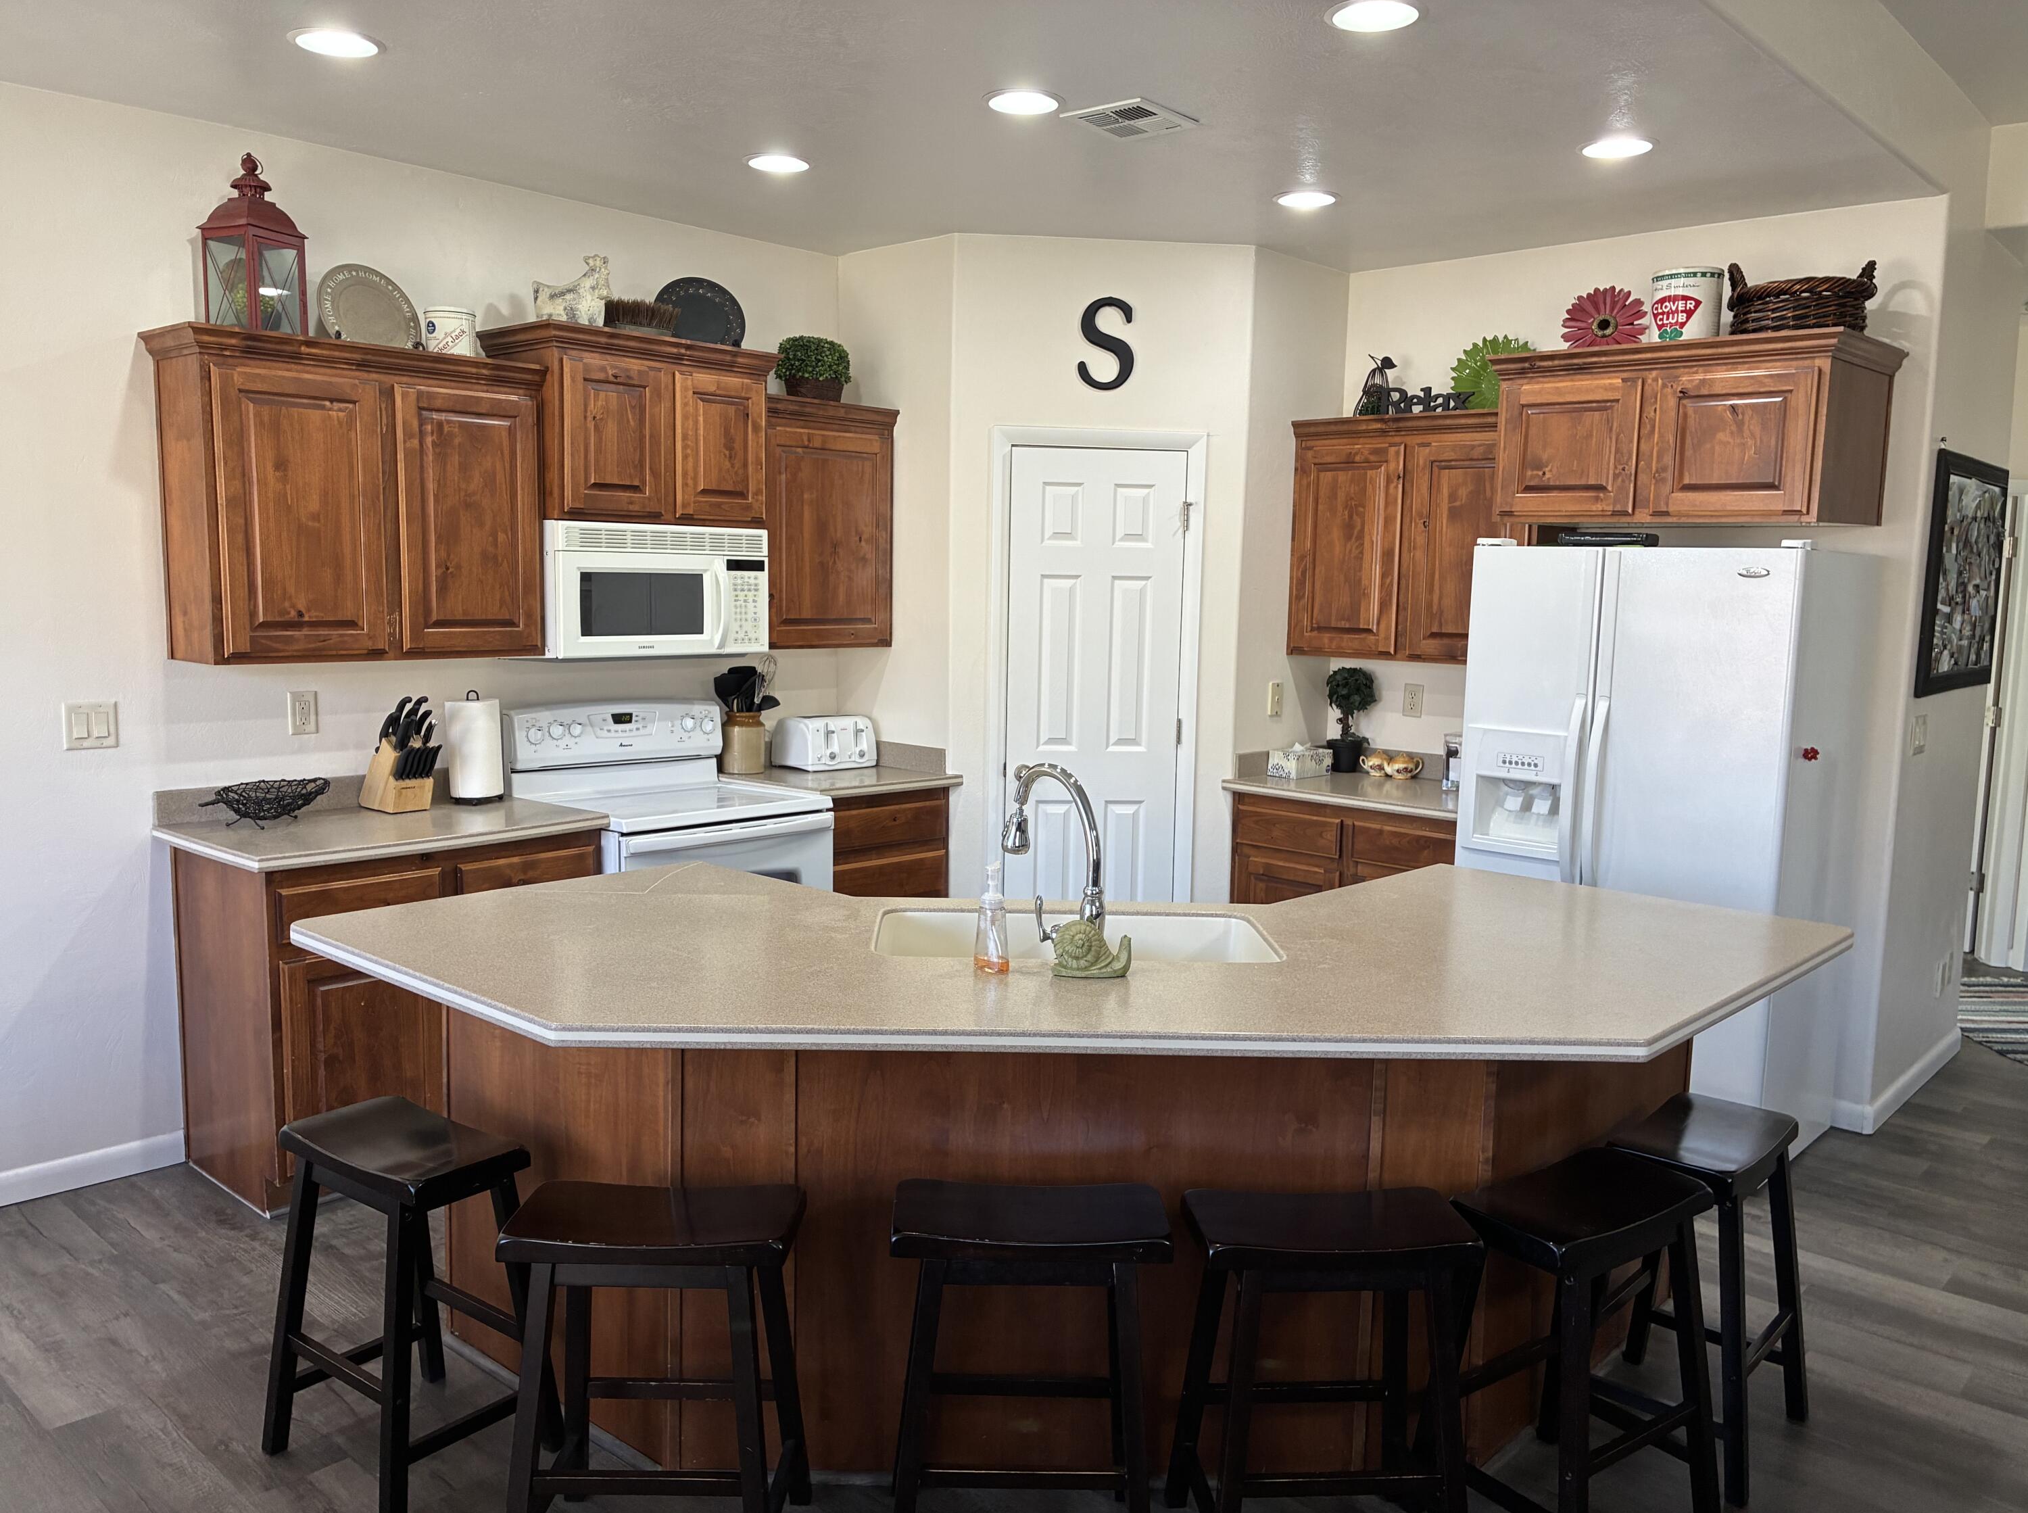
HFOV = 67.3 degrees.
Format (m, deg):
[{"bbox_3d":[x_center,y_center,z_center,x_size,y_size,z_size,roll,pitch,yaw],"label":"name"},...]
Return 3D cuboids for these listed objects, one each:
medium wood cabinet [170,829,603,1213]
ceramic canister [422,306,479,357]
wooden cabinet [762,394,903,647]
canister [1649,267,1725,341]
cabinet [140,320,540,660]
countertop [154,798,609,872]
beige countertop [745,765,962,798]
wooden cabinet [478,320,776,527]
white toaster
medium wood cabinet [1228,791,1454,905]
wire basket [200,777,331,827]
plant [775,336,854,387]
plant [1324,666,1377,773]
[{"bbox_3d":[-1.701,0.653,4.212,0.610,0.872,0.910,7,9,42],"label":"medium wood cabinet"},{"bbox_3d":[-1.587,-1.172,4.294,0.145,0.180,0.145,-1,7,-20],"label":"ceramic canister"},{"bbox_3d":[-0.745,-0.792,5.284,0.338,0.829,0.640,7,9,42],"label":"wooden cabinet"},{"bbox_3d":[1.935,-1.271,4.400,0.211,0.254,0.211,8,9,42],"label":"canister"},{"bbox_3d":[-1.782,-0.680,4.152,0.342,0.825,0.950,8,9,42],"label":"cabinet"},{"bbox_3d":[-1.695,0.197,4.136,0.660,0.038,0.948,8,9,42],"label":"countertop"},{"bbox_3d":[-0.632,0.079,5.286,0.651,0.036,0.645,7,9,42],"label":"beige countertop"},{"bbox_3d":[-1.172,-0.990,4.718,0.413,0.553,0.821,8,9,42],"label":"wooden cabinet"},{"bbox_3d":[-0.677,-0.059,5.482,0.285,0.185,0.245,-5,9,-41],"label":"white toaster"},{"bbox_3d":[1.299,0.583,5.319,0.909,0.894,0.636,8,9,42],"label":"medium wood cabinet"},{"bbox_3d":[-1.999,0.130,4.079,0.210,0.100,0.335,7,9,42],"label":"wire basket"},{"bbox_3d":[-0.698,-1.351,5.245,0.250,0.195,0.250,1,7,0],"label":"plant"},{"bbox_3d":[1.248,-0.135,5.625,0.185,0.395,0.185,7,9,42],"label":"plant"}]

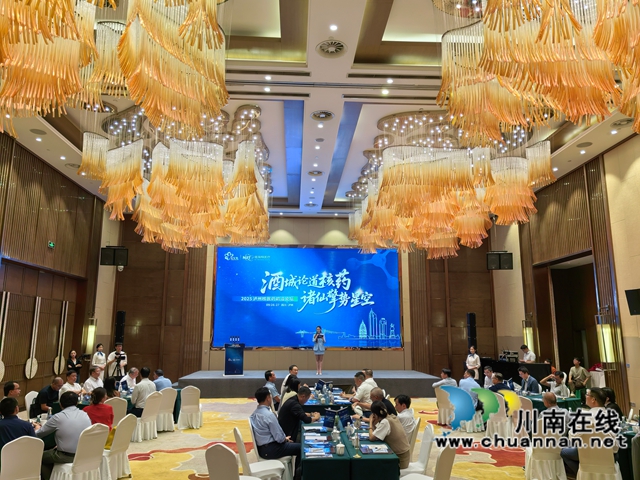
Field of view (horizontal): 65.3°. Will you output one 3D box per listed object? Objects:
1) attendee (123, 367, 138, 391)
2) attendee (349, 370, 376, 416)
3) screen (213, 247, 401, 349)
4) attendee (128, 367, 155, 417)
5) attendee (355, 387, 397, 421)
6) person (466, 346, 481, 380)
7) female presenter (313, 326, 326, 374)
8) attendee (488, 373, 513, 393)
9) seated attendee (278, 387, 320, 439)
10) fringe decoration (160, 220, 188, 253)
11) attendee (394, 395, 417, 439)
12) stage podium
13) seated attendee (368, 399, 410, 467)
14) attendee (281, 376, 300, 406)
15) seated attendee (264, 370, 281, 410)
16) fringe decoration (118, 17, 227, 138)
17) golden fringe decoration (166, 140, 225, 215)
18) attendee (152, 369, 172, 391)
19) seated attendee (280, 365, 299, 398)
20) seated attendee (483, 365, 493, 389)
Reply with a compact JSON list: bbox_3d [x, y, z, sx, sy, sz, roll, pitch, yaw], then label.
[{"bbox_3d":[-4.151,3.440,10.864,0.750,1.260,0.500,-5,-12,27],"label":"attendee"},{"bbox_3d":[0.787,3.321,10.009,0.780,1.310,0.520,-3,-11,14],"label":"attendee"},{"bbox_3d":[-0.460,2.338,20.684,7.750,4.100,0.120,1,-11,-3],"label":"screen"},{"bbox_3d":[-3.755,3.349,10.337,0.540,1.360,0.780,7,-13,-32],"label":"attendee"},{"bbox_3d":[0.832,2.730,7.055,0.800,1.240,0.530,1,-11,-3],"label":"attendee"},{"bbox_3d":[5.022,4.291,16.271,0.480,1.670,0.340,-3,-11,15],"label":"person"},{"bbox_3d":[-0.018,3.941,17.804,0.480,1.700,0.360,1,-10,-3],"label":"female presenter"},{"bbox_3d":[3.888,3.497,10.758,0.520,1.230,0.760,9,-14,-40],"label":"attendee"},{"bbox_3d":[-0.337,3.020,8.182,0.820,1.220,0.560,2,-11,-11],"label":"seated attendee"},{"bbox_3d":[-4.375,-0.108,15.010,0.850,1.031,0.600,1,-11,-3],"label":"fringe decoration"},{"bbox_3d":[0.926,2.701,6.618,0.780,1.270,0.500,-3,-11,14],"label":"attendee"},{"bbox_3d":[-3.034,4.219,17.902,0.670,1.220,0.500,1,-11,-3],"label":"stage podium"},{"bbox_3d":[0.785,2.598,6.019,0.780,1.250,0.500,-4,-11,19],"label":"seated attendee"},{"bbox_3d":[-0.413,3.115,9.063,0.750,1.240,0.480,1,-11,-3],"label":"attendee"},{"bbox_3d":[-0.779,3.243,9.837,0.750,1.280,0.500,1,-11,-3],"label":"seated attendee"},{"bbox_3d":[-1.907,-2.147,6.456,1.187,1.533,1.150,1,-10,-3],"label":"fringe decoration"},{"bbox_3d":[-3.102,-1.554,12.874,1.320,1.680,0.900,1,-11,-3],"label":"golden fringe decoration"},{"bbox_3d":[-3.542,3.530,11.078,0.540,1.280,0.780,8,-13,-36],"label":"attendee"},{"bbox_3d":[-0.715,3.606,11.612,0.780,1.340,0.520,1,-11,-3],"label":"seated attendee"},{"bbox_3d":[3.808,3.541,11.270,0.750,1.280,0.500,7,-13,-32],"label":"seated attendee"}]

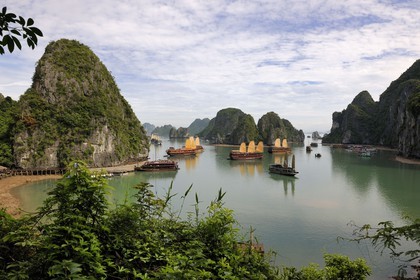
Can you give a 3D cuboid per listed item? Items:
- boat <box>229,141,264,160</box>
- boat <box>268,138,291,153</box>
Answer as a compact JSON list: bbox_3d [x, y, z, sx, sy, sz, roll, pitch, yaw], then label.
[{"bbox_3d":[34.530,8.750,258.980,30.500,17.000,7.800,0,2,-12],"label":"boat"},{"bbox_3d":[85.550,6.560,342.980,29.000,17.000,7.800,0,2,-18],"label":"boat"}]

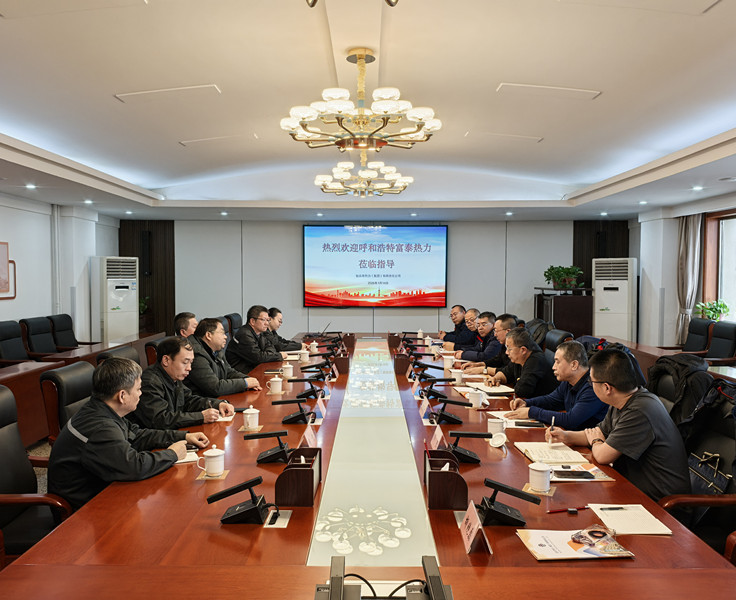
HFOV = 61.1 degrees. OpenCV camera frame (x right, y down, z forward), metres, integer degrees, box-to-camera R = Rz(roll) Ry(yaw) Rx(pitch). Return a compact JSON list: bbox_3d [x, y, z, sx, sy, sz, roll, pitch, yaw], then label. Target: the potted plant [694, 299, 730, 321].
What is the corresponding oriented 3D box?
[{"bbox_3d":[4.209,0.160,7.614,0.360,0.330,0.420,0,3,0],"label":"potted plant"}]

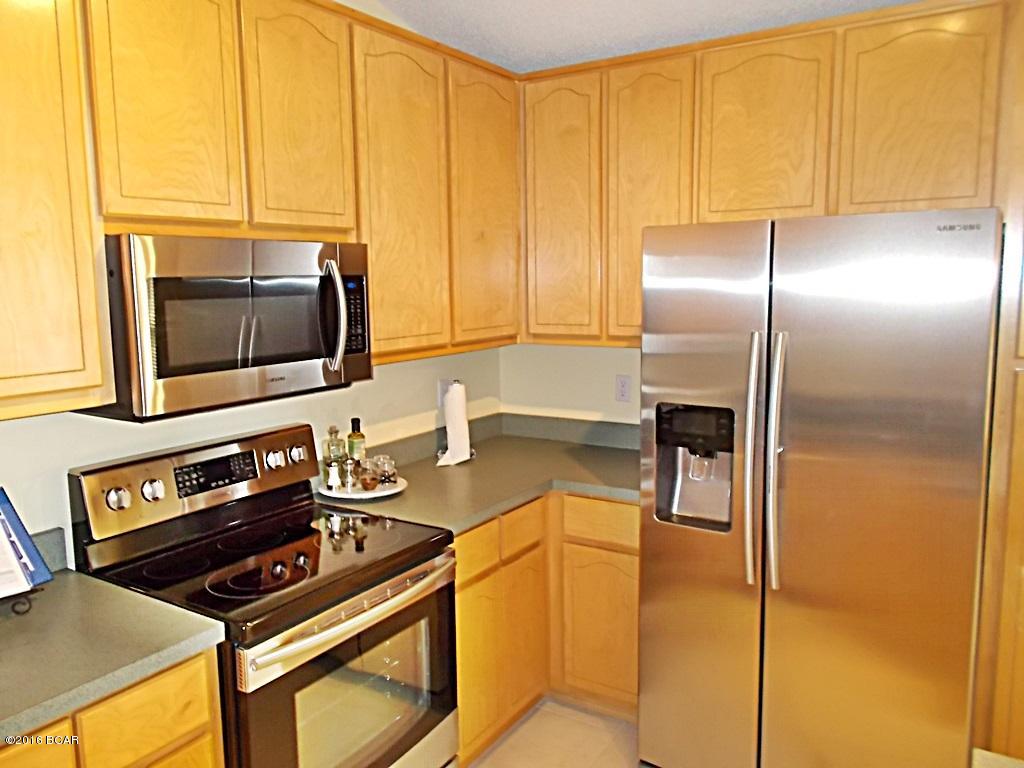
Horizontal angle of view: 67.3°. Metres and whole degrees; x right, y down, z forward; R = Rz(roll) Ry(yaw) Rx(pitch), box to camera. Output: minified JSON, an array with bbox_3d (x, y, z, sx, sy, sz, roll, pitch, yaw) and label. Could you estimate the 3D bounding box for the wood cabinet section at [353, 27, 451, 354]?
[{"bbox_3d":[-0.458,-0.582,2.471,0.342,0.943,0.405,4,9,33],"label":"wood cabinet section"}]

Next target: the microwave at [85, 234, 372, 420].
[{"bbox_3d":[-0.784,-0.176,2.114,0.418,0.418,0.750,4,9,32],"label":"microwave"}]

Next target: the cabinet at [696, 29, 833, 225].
[{"bbox_3d":[0.933,-0.868,2.746,0.453,0.606,0.317,4,9,32],"label":"cabinet"}]

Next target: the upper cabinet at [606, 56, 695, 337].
[{"bbox_3d":[0.593,-0.683,2.987,0.351,1.025,0.317,4,9,32],"label":"upper cabinet"}]

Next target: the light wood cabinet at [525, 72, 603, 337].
[{"bbox_3d":[0.288,-0.703,3.178,0.355,1.025,0.317,4,9,32],"label":"light wood cabinet"}]

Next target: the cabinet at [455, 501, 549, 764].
[{"bbox_3d":[-0.284,0.837,2.806,0.629,0.855,0.674,4,9,32],"label":"cabinet"}]

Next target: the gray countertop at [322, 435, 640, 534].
[{"bbox_3d":[0.043,0.368,2.902,1.050,0.040,1.292,4,9,32],"label":"gray countertop"}]

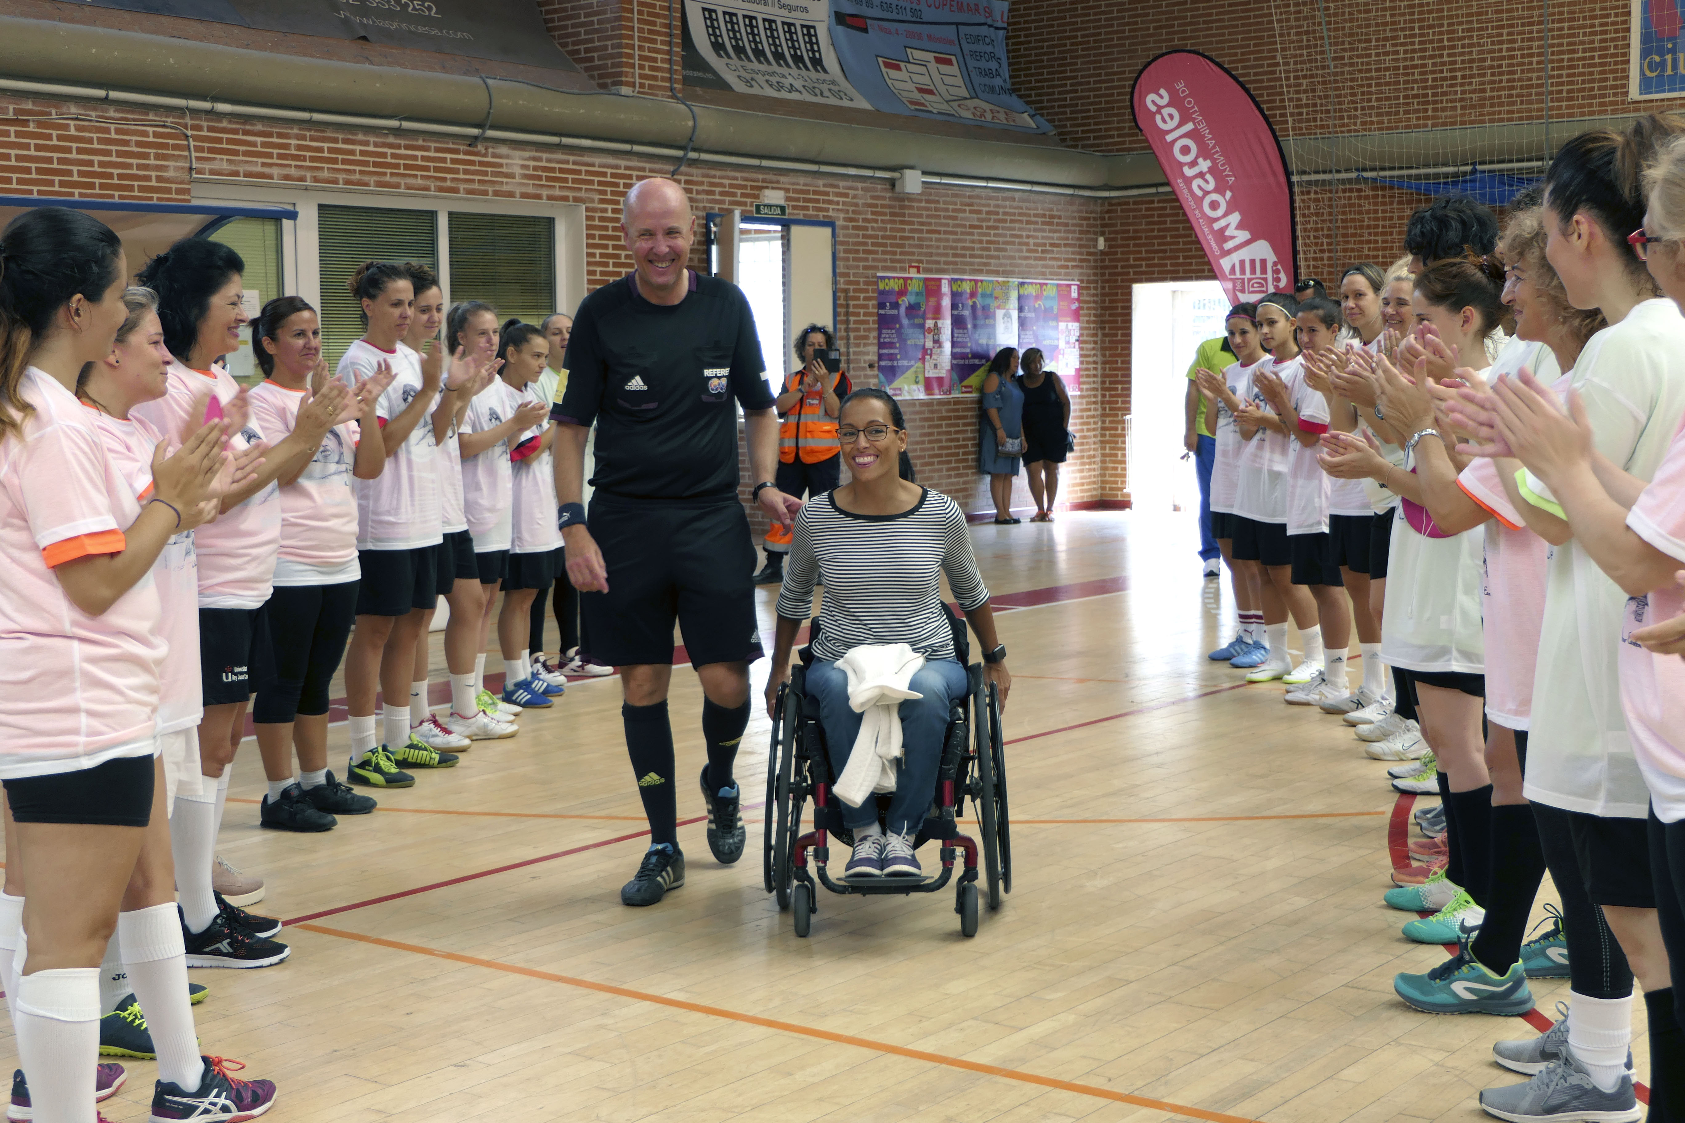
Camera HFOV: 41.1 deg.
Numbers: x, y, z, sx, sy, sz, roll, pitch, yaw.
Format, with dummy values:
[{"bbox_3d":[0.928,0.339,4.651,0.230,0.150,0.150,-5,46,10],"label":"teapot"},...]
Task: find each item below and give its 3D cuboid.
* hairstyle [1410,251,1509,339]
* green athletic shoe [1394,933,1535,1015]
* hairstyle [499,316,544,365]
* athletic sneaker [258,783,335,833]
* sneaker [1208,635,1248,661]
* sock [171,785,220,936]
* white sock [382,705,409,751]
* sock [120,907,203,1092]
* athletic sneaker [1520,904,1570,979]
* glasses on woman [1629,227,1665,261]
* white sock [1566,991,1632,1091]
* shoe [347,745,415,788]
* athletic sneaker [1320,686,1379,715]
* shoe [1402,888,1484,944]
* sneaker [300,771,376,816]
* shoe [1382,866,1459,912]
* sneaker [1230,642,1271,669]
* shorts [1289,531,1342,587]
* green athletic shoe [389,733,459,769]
[{"bbox_3d":[1.417,-0.610,5.150,0.215,0.200,0.170,0,5,14],"label":"hairstyle"},{"bbox_3d":[1.315,0.880,4.748,0.285,0.135,0.105,1,5,13],"label":"green athletic shoe"},{"bbox_3d":[-1.310,-0.884,9.200,0.220,0.210,0.160,2,6,28],"label":"hairstyle"},{"bbox_3d":[-1.616,0.735,6.683,0.268,0.125,0.105,1,5,24],"label":"athletic sneaker"},{"bbox_3d":[1.787,0.395,10.282,0.280,0.105,0.100,-4,6,-30],"label":"sneaker"},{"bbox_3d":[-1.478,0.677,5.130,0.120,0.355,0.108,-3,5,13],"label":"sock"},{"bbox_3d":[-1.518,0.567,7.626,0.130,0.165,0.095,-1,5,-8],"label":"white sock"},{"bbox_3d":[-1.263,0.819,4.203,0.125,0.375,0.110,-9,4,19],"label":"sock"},{"bbox_3d":[1.584,0.851,4.969,0.280,0.120,0.100,0,5,7],"label":"athletic sneaker"},{"bbox_3d":[1.229,-0.456,3.200,0.140,0.047,0.140,-4,6,-33],"label":"glasses on woman"},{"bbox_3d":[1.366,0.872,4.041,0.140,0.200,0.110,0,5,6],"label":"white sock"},{"bbox_3d":[-1.517,0.684,7.402,0.278,0.112,0.100,2,6,28],"label":"shoe"},{"bbox_3d":[1.946,0.523,8.555,0.265,0.110,0.100,0,5,10],"label":"athletic sneaker"},{"bbox_3d":[1.449,0.827,5.264,0.275,0.115,0.100,0,5,10],"label":"shoe"},{"bbox_3d":[-1.569,0.722,6.985,0.265,0.112,0.100,1,5,12],"label":"sneaker"},{"bbox_3d":[1.480,0.797,5.577,0.270,0.115,0.100,0,5,10],"label":"shoe"},{"bbox_3d":[1.813,0.407,9.806,0.255,0.105,0.095,1,5,12],"label":"sneaker"},{"bbox_3d":[1.942,-0.091,9.130,0.260,0.390,0.340,-2,5,-14],"label":"shorts"},{"bbox_3d":[-1.449,0.650,7.732,0.268,0.115,0.100,0,5,7],"label":"green athletic shoe"}]

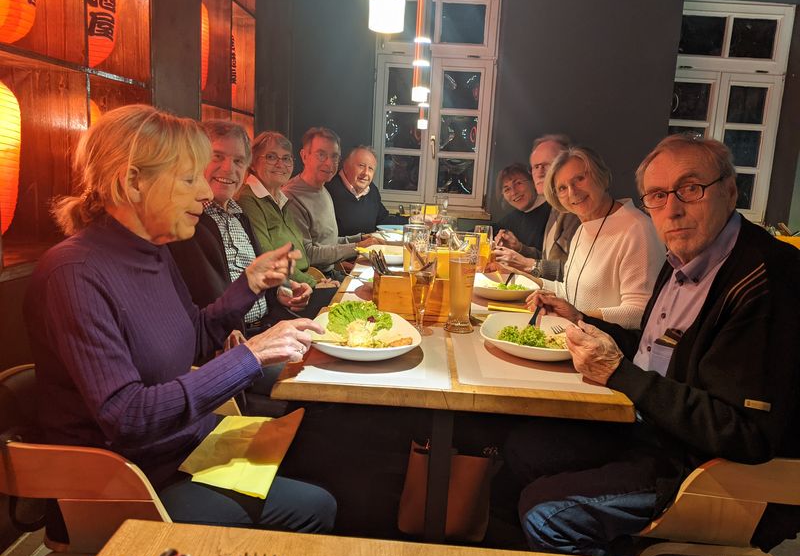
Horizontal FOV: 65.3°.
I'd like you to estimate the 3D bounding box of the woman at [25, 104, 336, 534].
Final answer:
[{"bbox_3d":[-0.448,0.290,1.273,0.700,1.240,0.520,1,10,-13],"label":"woman"}]

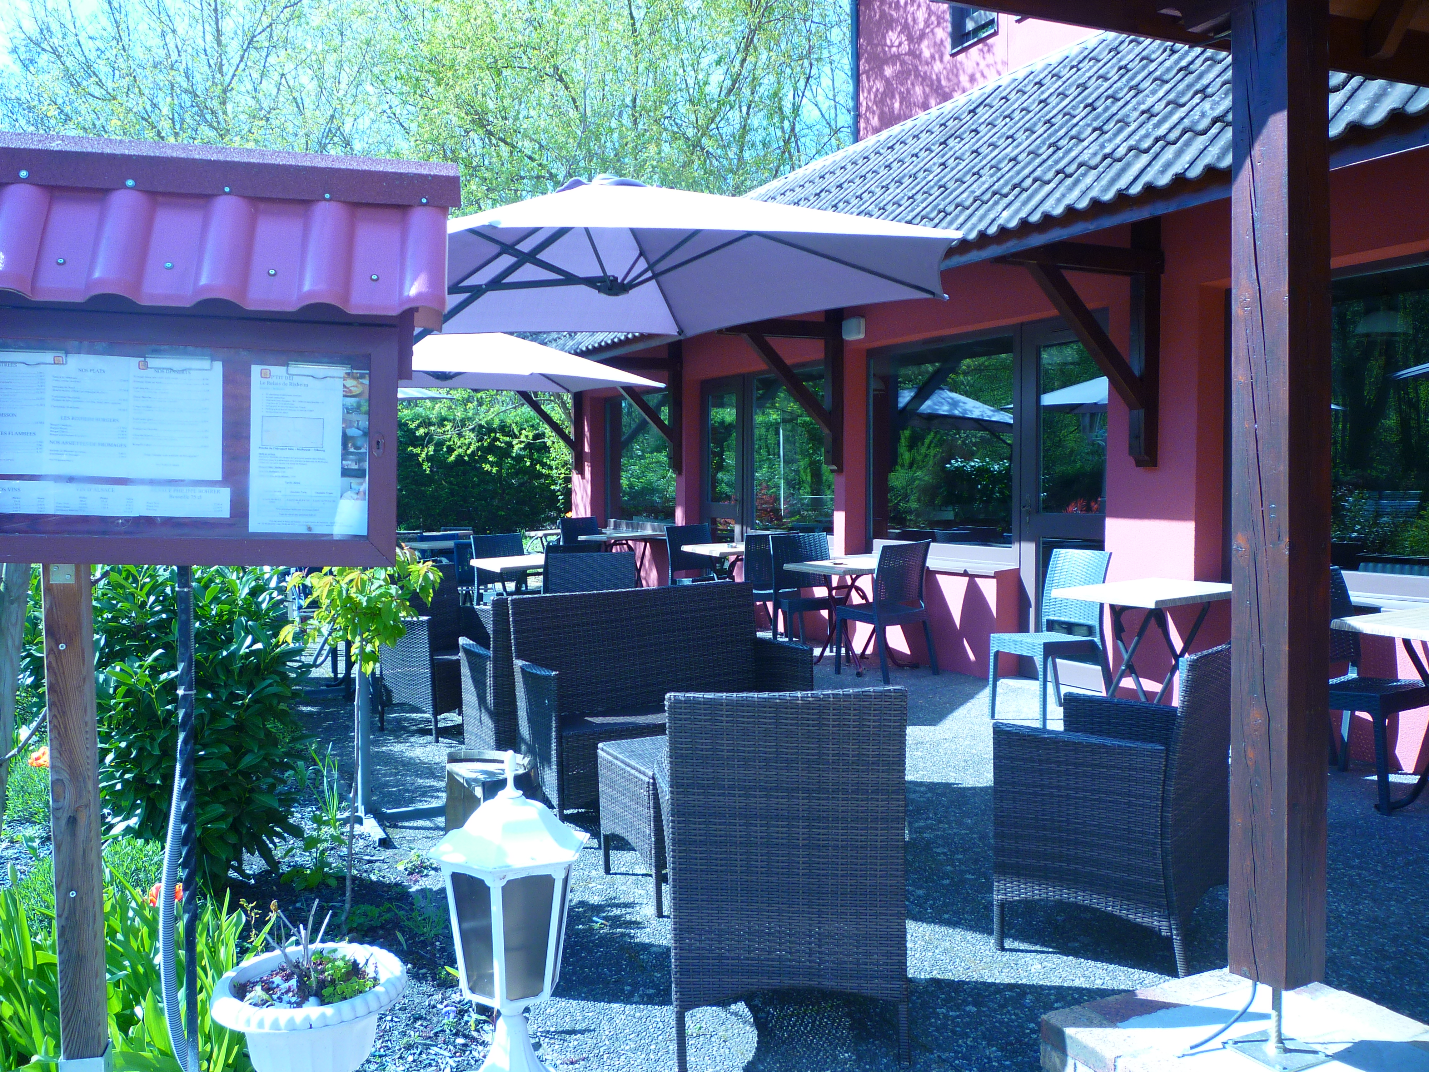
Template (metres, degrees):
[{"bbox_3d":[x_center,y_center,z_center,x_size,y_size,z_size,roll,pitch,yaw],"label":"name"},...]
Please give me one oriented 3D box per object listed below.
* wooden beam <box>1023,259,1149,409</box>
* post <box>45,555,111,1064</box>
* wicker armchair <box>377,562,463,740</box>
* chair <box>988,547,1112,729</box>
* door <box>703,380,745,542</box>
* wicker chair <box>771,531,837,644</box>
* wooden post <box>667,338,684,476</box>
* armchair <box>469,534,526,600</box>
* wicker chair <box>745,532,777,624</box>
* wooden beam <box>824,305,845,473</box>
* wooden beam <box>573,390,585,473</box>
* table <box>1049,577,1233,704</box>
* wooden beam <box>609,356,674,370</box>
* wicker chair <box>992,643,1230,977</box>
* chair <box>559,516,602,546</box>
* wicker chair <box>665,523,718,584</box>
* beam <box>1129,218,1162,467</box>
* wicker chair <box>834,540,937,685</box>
[{"bbox_3d":[1.938,-1.008,6.215,1.060,0.100,0.100,47,-19,-22],"label":"wooden beam"},{"bbox_3d":[-1.122,0.463,2.100,0.072,0.910,0.072,0,3,-9],"label":"post"},{"bbox_3d":[-1.425,0.597,6.313,0.572,0.825,0.560,1,3,39],"label":"wicker armchair"},{"bbox_3d":[1.801,0.539,6.377,0.570,0.874,0.450,-2,3,-36],"label":"chair"},{"bbox_3d":[0.091,-0.507,12.868,0.091,2.424,1.010,-1,3,-25],"label":"door"},{"bbox_3d":[0.697,0.432,8.626,0.460,0.870,0.530,-1,3,-24],"label":"wicker chair"},{"bbox_3d":[-0.376,-1.255,11.505,0.106,1.350,0.105,-2,3,-29],"label":"wooden post"},{"bbox_3d":[-1.583,0.413,9.225,0.460,0.870,0.530,-1,3,-29],"label":"armchair"},{"bbox_3d":[0.394,0.427,9.849,0.475,0.889,0.556,-1,3,-19],"label":"wicker chair"},{"bbox_3d":[1.020,-1.274,10.152,0.121,1.459,0.121,-1,3,-25],"label":"wooden beam"},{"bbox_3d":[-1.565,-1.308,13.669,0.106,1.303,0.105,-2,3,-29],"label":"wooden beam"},{"bbox_3d":[2.485,0.653,6.725,1.141,0.737,0.657,-2,3,-38],"label":"table"},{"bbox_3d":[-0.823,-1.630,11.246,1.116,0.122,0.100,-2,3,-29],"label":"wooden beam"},{"bbox_3d":[1.132,0.703,3.352,0.530,0.825,0.540,2,3,33],"label":"wicker chair"},{"bbox_3d":[-1.363,0.237,12.971,0.480,0.870,0.540,-1,3,-28],"label":"chair"},{"bbox_3d":[-0.141,0.366,11.120,0.475,0.889,0.556,-1,3,-27],"label":"wicker chair"},{"bbox_3d":[2.352,-1.071,6.537,0.106,1.393,0.105,-2,3,-29],"label":"beam"},{"bbox_3d":[1.131,0.504,8.245,0.485,0.889,0.566,-3,4,-43],"label":"wicker chair"}]

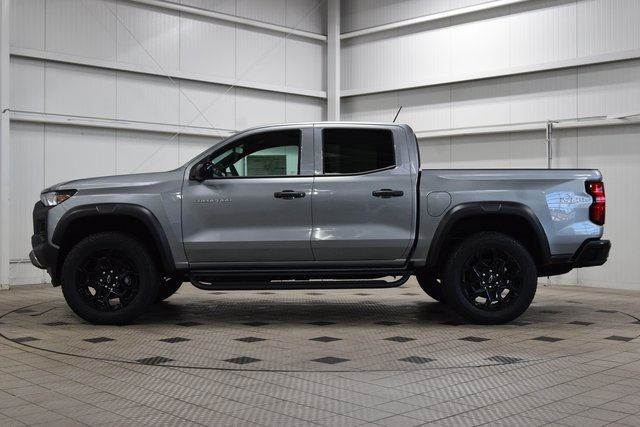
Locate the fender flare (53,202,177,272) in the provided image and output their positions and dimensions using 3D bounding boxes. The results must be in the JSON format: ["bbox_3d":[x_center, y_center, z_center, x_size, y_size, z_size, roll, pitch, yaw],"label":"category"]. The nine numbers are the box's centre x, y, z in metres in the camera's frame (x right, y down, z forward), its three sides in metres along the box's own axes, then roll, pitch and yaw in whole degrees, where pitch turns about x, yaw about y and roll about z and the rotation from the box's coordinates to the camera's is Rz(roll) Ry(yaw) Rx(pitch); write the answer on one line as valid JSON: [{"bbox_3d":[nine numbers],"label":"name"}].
[{"bbox_3d":[-1.810,0.212,7.155,1.080,0.605,0.130,0,1,-1],"label":"fender flare"}]

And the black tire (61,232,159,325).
[{"bbox_3d":[-1.838,0.570,7.224,0.800,0.800,0.270,0,1,-1],"label":"black tire"}]

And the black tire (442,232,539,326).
[{"bbox_3d":[1.498,0.575,7.300,0.800,0.800,0.270,0,1,-1],"label":"black tire"}]

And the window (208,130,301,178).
[{"bbox_3d":[-0.617,-0.532,7.310,0.880,0.475,0.075,0,-20,-1],"label":"window"}]

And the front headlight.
[{"bbox_3d":[-2.300,-0.134,7.250,0.360,0.160,0.360,0,0,-2],"label":"front headlight"}]

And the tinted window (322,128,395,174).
[{"bbox_3d":[0.348,-0.556,7.330,0.650,0.450,0.070,0,-20,-1],"label":"tinted window"}]

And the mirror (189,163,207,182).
[{"bbox_3d":[-1.066,-0.356,7.090,0.160,0.190,0.270,0,0,-2],"label":"mirror"}]

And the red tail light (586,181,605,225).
[{"bbox_3d":[2.440,-0.093,7.290,0.180,0.390,0.170,0,0,-2],"label":"red tail light"}]

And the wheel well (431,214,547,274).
[{"bbox_3d":[1.477,0.272,7.310,1.020,0.530,0.300,0,0,-2],"label":"wheel well"}]

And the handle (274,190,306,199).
[{"bbox_3d":[-0.265,-0.165,7.165,0.268,0.072,0.060,0,1,-1],"label":"handle"}]

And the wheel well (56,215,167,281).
[{"bbox_3d":[-1.812,0.295,7.220,0.970,0.570,0.300,0,0,-2],"label":"wheel well"}]

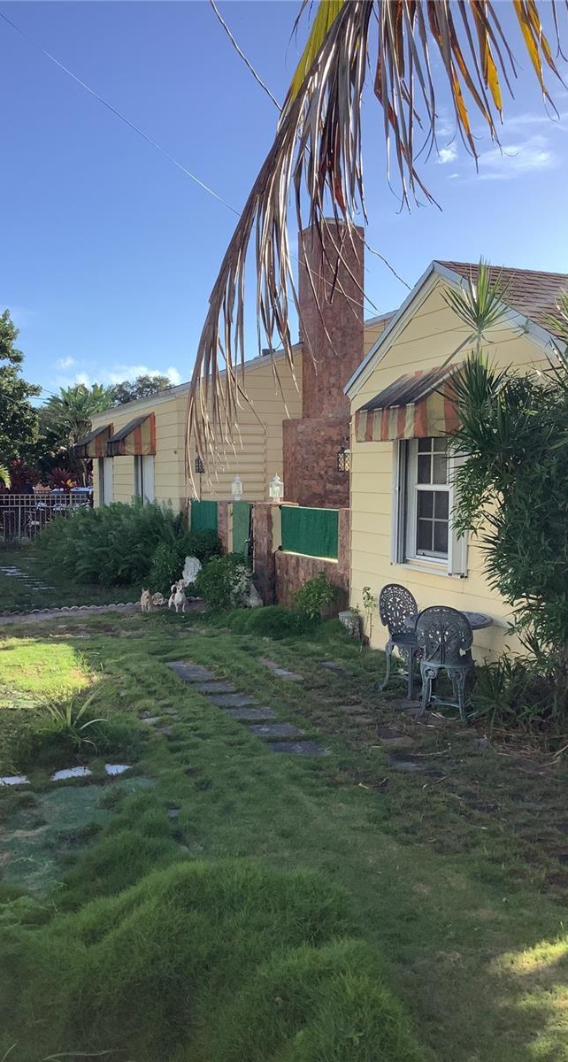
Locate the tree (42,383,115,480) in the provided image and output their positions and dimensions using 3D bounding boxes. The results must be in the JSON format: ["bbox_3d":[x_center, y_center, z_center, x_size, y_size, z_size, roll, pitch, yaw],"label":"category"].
[{"bbox_3d":[-6.900,-2.531,32.000,2.700,4.700,2.700,0,4,0],"label":"tree"}]

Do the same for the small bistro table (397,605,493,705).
[{"bbox_3d":[1.275,1.019,7.340,0.680,0.660,0.680,-1,4,-21],"label":"small bistro table"}]

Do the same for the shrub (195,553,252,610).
[{"bbox_3d":[-0.820,0.627,12.850,0.780,0.760,0.800,-1,4,-21],"label":"shrub"}]

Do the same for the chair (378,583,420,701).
[{"bbox_3d":[1.050,0.899,7.820,0.420,0.840,0.470,-2,4,-31],"label":"chair"}]

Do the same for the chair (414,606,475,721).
[{"bbox_3d":[1.205,0.951,7.060,0.420,0.830,0.470,1,4,15],"label":"chair"}]

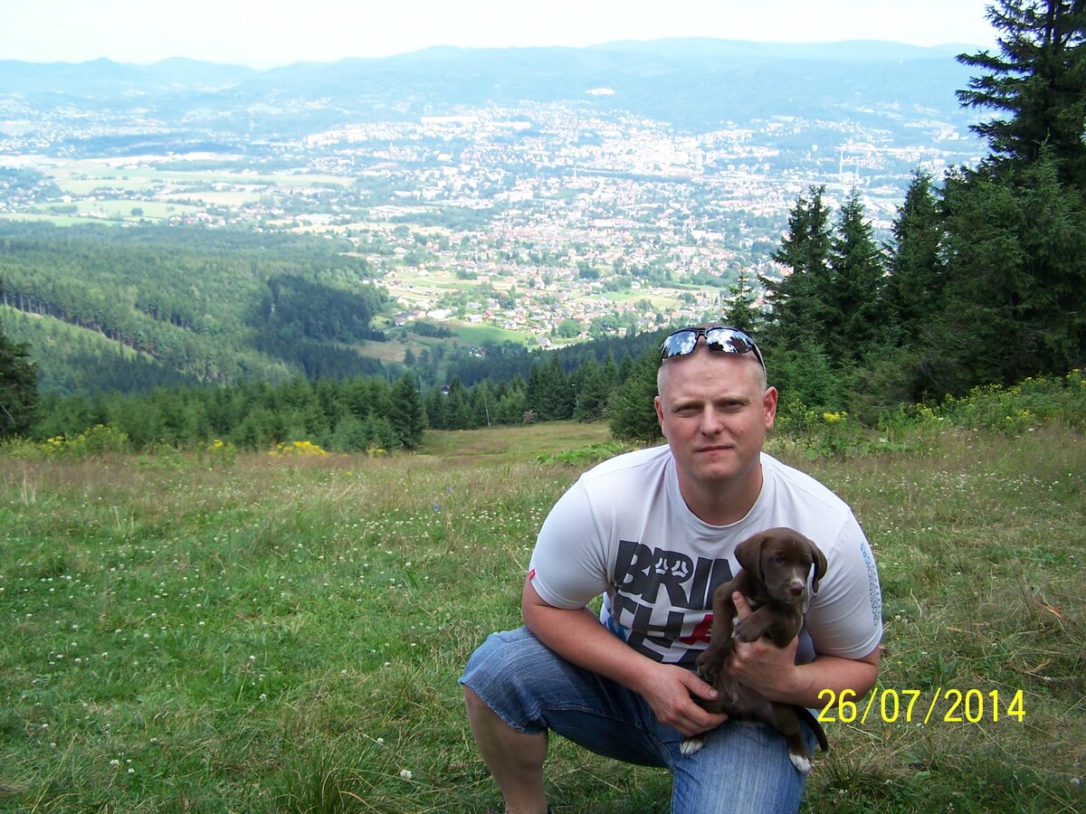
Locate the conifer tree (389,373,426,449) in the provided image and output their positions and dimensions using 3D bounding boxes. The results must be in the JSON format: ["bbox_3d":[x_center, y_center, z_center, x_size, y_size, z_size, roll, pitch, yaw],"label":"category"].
[{"bbox_3d":[-8.125,0.297,72.295,2.300,4.880,2.300,0,17,0],"label":"conifer tree"}]

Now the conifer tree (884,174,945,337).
[{"bbox_3d":[9.822,-3.242,32.108,2.400,6.170,2.400,0,17,0],"label":"conifer tree"}]

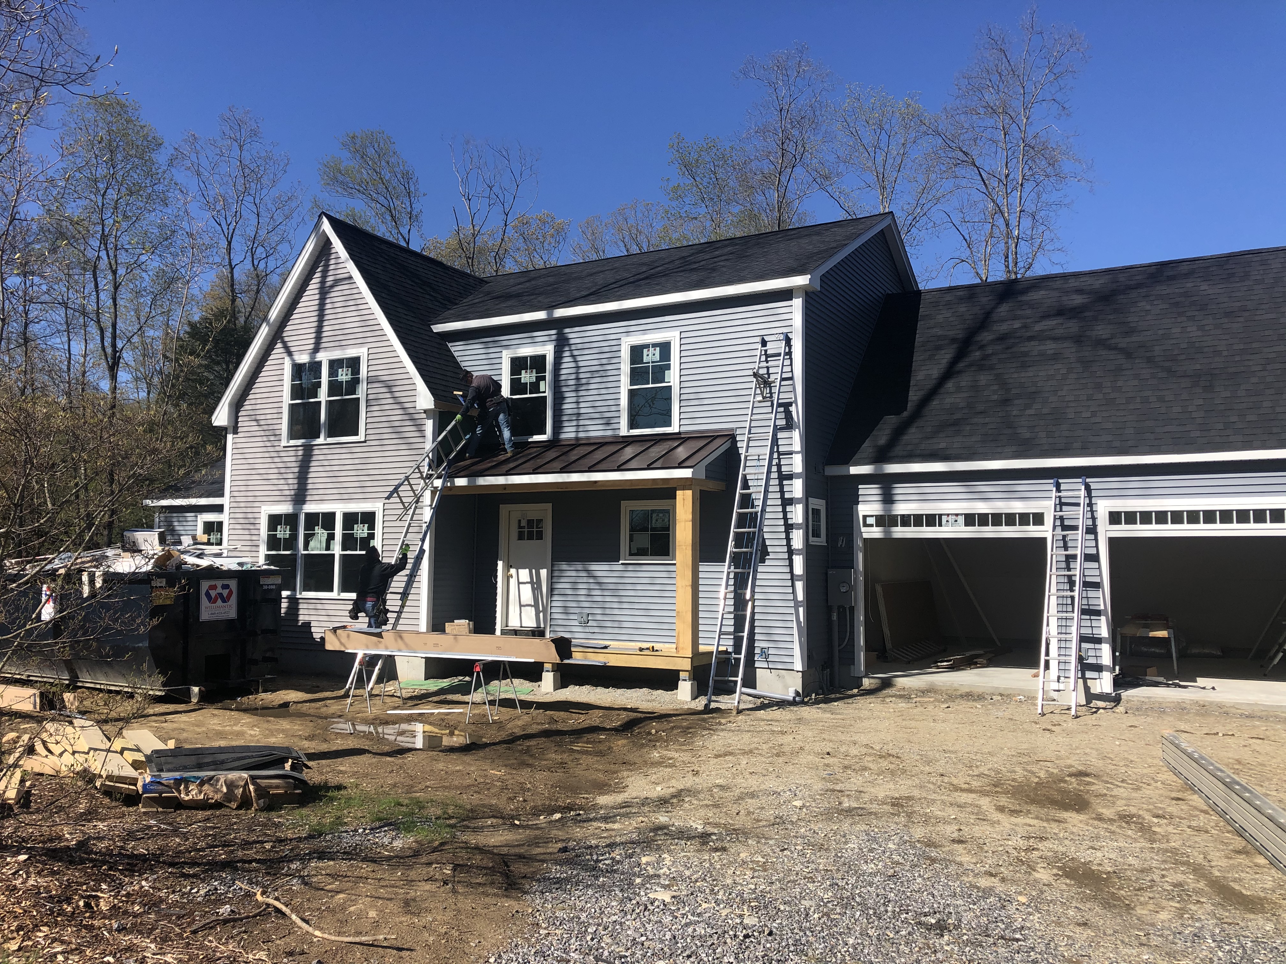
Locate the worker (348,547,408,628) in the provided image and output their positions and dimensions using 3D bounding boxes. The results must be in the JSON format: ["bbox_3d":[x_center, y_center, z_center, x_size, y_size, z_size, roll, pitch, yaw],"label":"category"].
[{"bbox_3d":[-3.995,1.869,15.621,0.650,1.840,0.620,-4,-7,41],"label":"worker"}]

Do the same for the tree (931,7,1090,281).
[{"bbox_3d":[13.653,-6.273,38.340,6.000,23.564,6.000,-1,-5,20],"label":"tree"}]

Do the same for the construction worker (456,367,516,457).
[{"bbox_3d":[-2.668,-1.159,17.651,0.950,1.500,0.600,0,-5,12],"label":"construction worker"}]

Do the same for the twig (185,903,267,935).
[{"bbox_3d":[-1.953,2.050,4.896,0.085,0.060,0.426,-4,-7,42],"label":"twig"}]

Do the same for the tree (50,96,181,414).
[{"bbox_3d":[-18.486,-4.376,35.953,4.800,18.634,4.800,3,-6,-27],"label":"tree"}]

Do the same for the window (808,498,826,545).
[{"bbox_3d":[2.665,0.618,15.966,0.100,0.710,0.800,-2,-6,29],"label":"window"}]

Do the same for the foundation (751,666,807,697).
[{"bbox_3d":[2.091,2.989,15.587,0.800,0.360,0.250,-2,-6,29],"label":"foundation"}]

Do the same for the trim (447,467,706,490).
[{"bbox_3d":[-1.357,-0.058,15.970,4.790,0.130,0.060,-2,-6,29],"label":"trim"}]

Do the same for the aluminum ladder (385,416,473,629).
[{"bbox_3d":[-3.735,1.362,16.098,0.460,4.200,0.200,-2,-30,28],"label":"aluminum ladder"}]

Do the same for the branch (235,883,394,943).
[{"bbox_3d":[-1.675,2.030,4.945,1.417,0.100,0.224,-4,-7,41],"label":"branch"}]

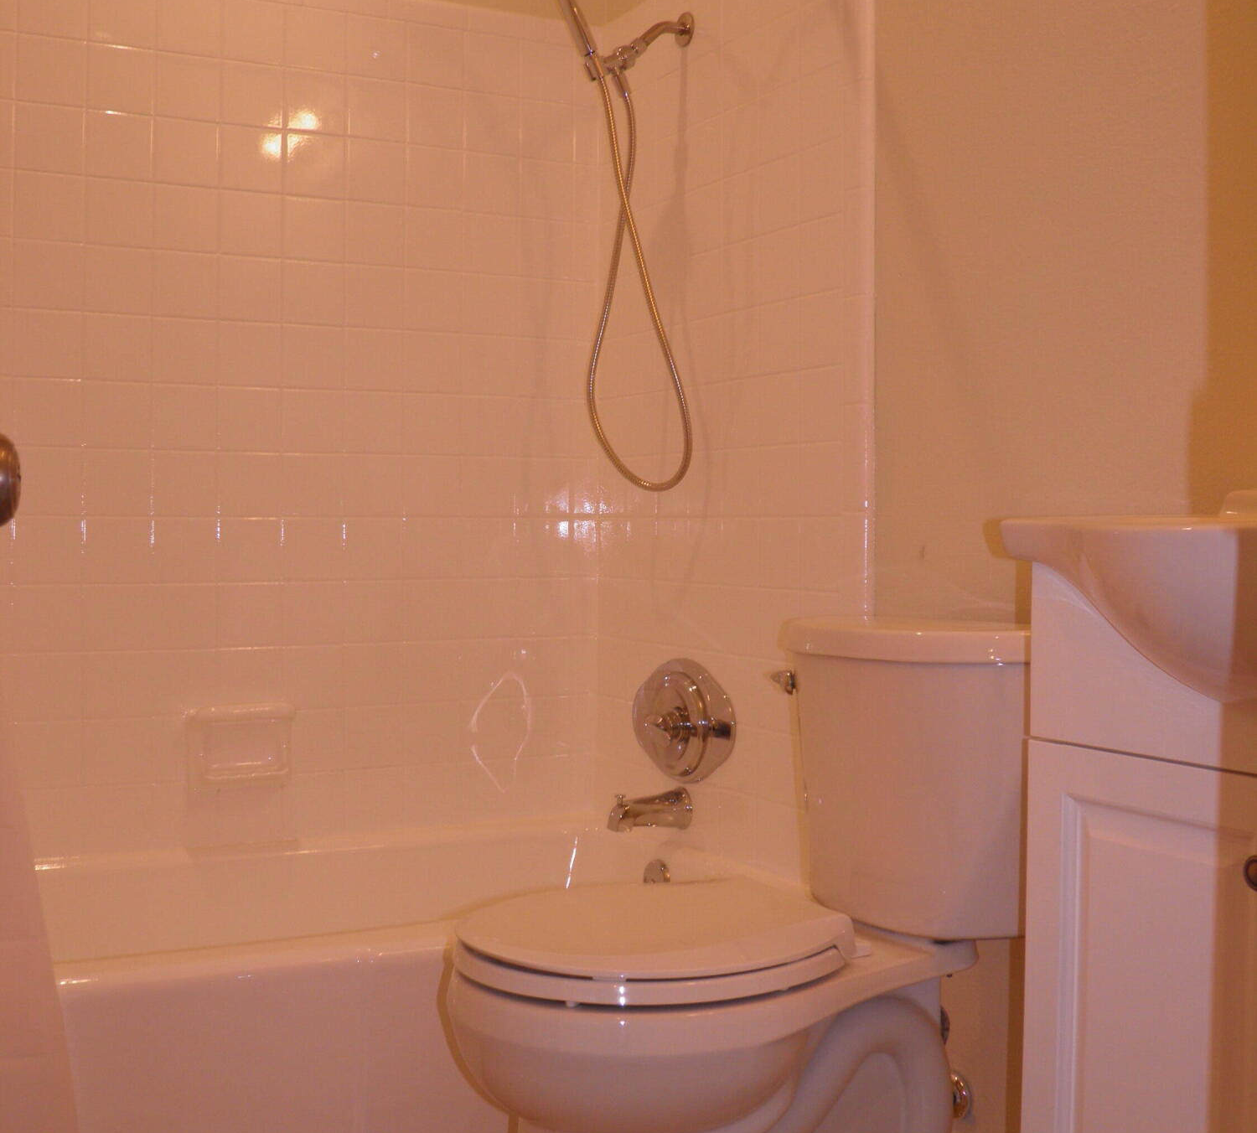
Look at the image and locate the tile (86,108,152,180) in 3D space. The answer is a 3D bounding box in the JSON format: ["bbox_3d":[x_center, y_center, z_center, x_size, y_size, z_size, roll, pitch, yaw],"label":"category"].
[{"bbox_3d":[-0.823,-0.681,2.341,0.108,0.108,0.009,-1,2,-28],"label":"tile"}]

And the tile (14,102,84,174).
[{"bbox_3d":[-0.908,-0.668,2.278,0.108,0.108,0.010,-1,2,-28],"label":"tile"}]

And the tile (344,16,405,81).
[{"bbox_3d":[-0.444,-0.905,2.539,0.108,0.108,0.009,-1,2,-28],"label":"tile"}]

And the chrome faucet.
[{"bbox_3d":[0.035,0.415,2.460,0.135,0.070,0.062,-1,2,-28],"label":"chrome faucet"}]

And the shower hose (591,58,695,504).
[{"bbox_3d":[0.018,-0.465,2.385,0.190,0.700,0.100,1,2,19],"label":"shower hose"}]

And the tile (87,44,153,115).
[{"bbox_3d":[-0.814,-0.778,2.326,0.108,0.108,0.010,-1,2,-28],"label":"tile"}]

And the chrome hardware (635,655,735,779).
[{"bbox_3d":[0.061,0.261,2.454,0.068,0.205,0.330,-1,2,-28],"label":"chrome hardware"}]

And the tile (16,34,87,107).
[{"bbox_3d":[-0.904,-0.773,2.274,0.108,0.108,0.010,-1,2,-28],"label":"tile"}]

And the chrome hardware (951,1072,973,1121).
[{"bbox_3d":[0.411,0.682,1.876,0.030,0.064,0.064,-1,2,-28],"label":"chrome hardware"}]

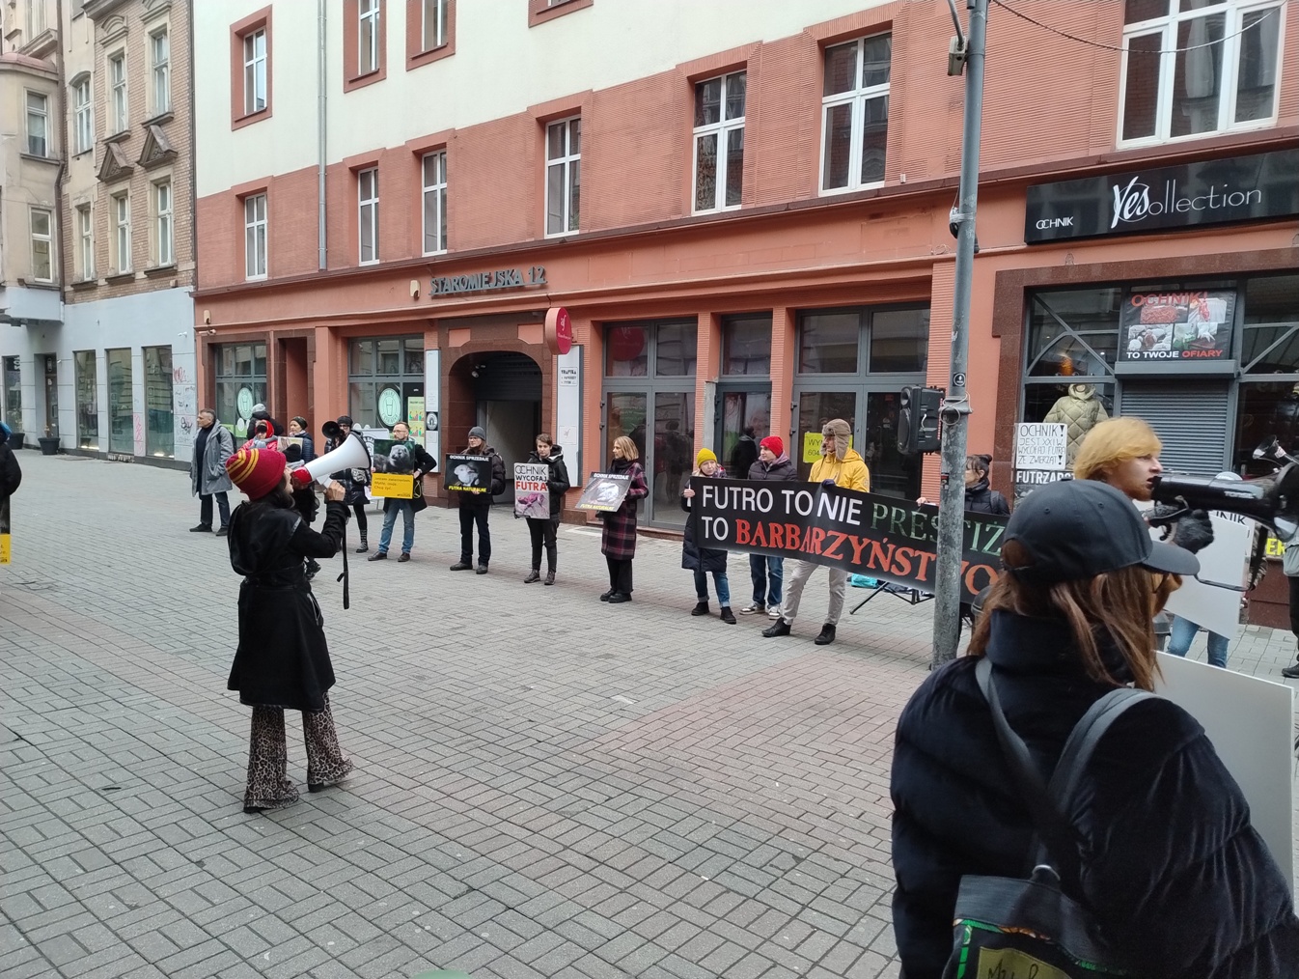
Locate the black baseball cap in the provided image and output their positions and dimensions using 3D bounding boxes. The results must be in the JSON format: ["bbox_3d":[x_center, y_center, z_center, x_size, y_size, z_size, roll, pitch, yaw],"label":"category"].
[{"bbox_3d":[0.602,0.053,1.205,0.263,0.130,0.173,0,5,-15],"label":"black baseball cap"}]

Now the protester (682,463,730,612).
[{"bbox_3d":[0.546,0.415,8.449,0.500,1.600,0.380,3,5,14],"label":"protester"}]

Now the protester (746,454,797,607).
[{"bbox_3d":[1.145,0.353,8.659,0.500,1.717,0.370,4,5,25],"label":"protester"}]

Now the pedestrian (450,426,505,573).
[{"bbox_3d":[-2.052,0.108,10.761,0.540,1.703,0.400,4,5,28],"label":"pedestrian"}]

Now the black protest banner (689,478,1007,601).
[{"bbox_3d":[1.515,0.380,7.285,2.859,0.680,0.120,9,8,37],"label":"black protest banner"}]

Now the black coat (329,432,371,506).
[{"bbox_3d":[-3.956,-0.275,11.900,0.570,0.980,0.380,3,5,14],"label":"black coat"}]

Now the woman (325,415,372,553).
[{"bbox_3d":[-3.979,-0.076,11.850,0.580,1.750,0.450,3,5,14],"label":"woman"}]

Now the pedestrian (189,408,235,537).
[{"bbox_3d":[-6.332,-0.263,13.058,0.550,1.804,0.460,5,6,38],"label":"pedestrian"}]

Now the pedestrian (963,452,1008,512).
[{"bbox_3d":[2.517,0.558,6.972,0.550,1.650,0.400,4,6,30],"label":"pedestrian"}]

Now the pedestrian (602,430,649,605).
[{"bbox_3d":[-0.263,0.297,9.157,0.370,1.675,0.470,-3,6,-40],"label":"pedestrian"}]

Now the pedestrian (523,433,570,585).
[{"bbox_3d":[-1.149,0.212,10.062,0.470,1.656,0.340,3,5,20],"label":"pedestrian"}]

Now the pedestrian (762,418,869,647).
[{"bbox_3d":[1.482,0.338,7.899,0.680,1.890,0.550,5,6,37],"label":"pedestrian"}]

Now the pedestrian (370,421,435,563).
[{"bbox_3d":[-3.133,0.012,11.436,0.660,1.731,0.450,4,5,27],"label":"pedestrian"}]

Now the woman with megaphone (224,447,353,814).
[{"bbox_3d":[-1.707,0.645,4.349,0.530,1.690,0.520,6,7,40],"label":"woman with megaphone"}]

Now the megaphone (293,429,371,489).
[{"bbox_3d":[-1.544,-0.102,4.386,0.385,0.240,0.210,-27,20,-29],"label":"megaphone"}]

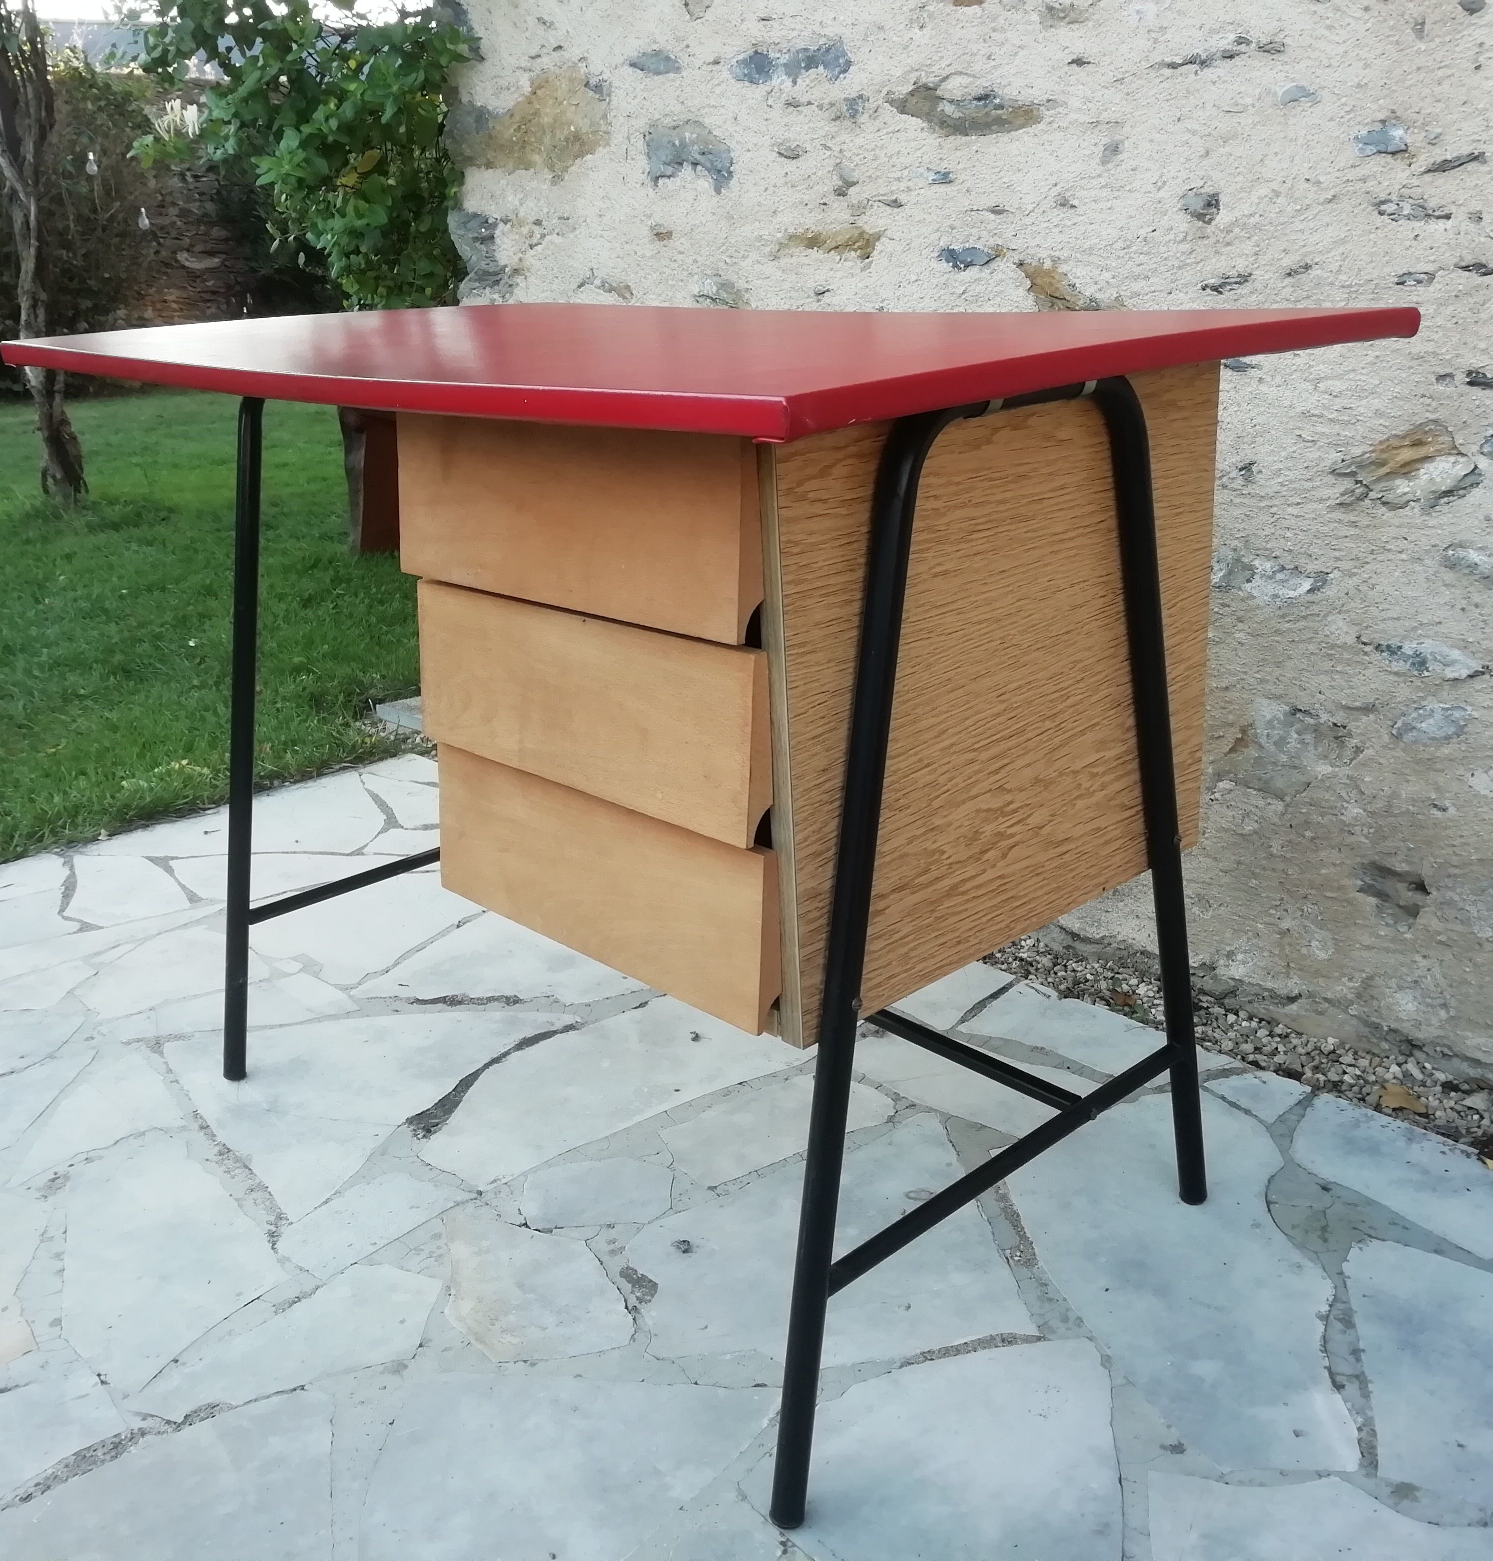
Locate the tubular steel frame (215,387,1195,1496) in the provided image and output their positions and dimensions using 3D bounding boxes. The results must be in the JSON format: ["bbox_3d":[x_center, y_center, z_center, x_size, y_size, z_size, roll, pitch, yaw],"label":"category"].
[{"bbox_3d":[-0.091,-0.004,1.367,0.514,0.722,0.857,-20,26,-38],"label":"tubular steel frame"}]

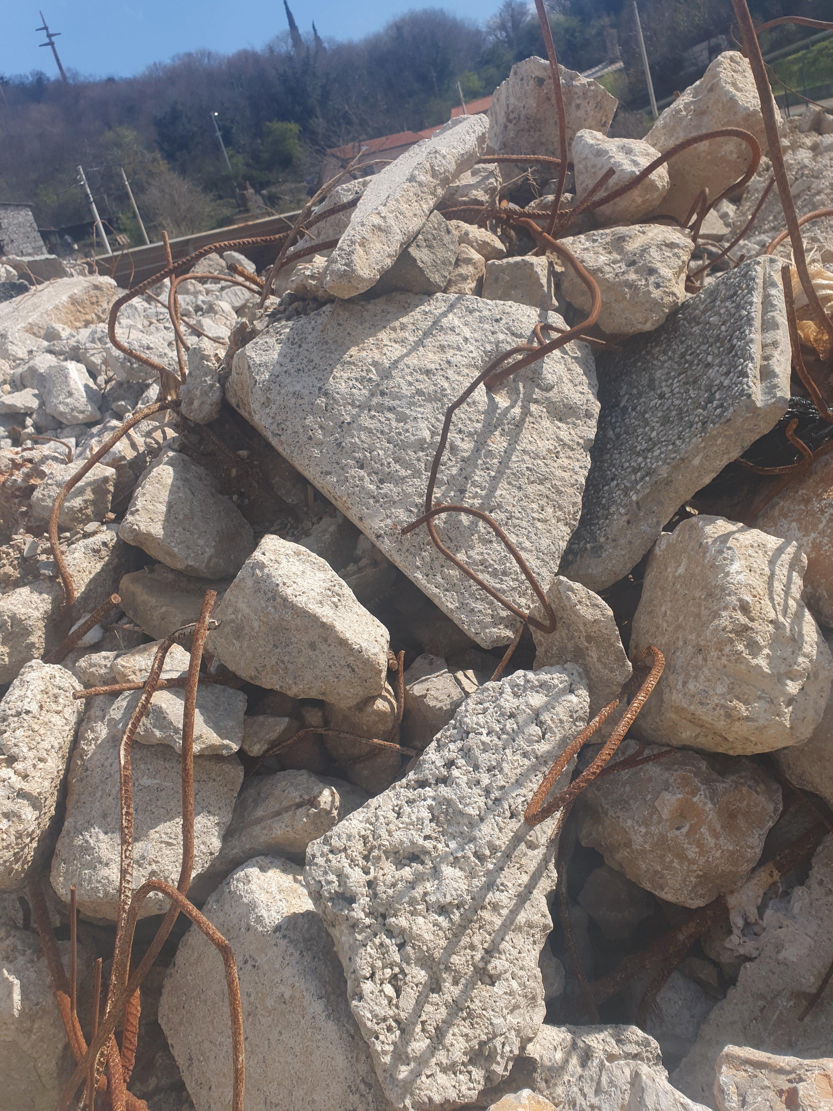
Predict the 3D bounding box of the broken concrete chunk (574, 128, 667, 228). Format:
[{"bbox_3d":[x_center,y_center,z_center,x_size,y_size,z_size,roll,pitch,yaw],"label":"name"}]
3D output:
[{"bbox_3d":[0.476,-0.881,1.950,0.215,0.220,0.200,-10,18,18],"label":"broken concrete chunk"}]

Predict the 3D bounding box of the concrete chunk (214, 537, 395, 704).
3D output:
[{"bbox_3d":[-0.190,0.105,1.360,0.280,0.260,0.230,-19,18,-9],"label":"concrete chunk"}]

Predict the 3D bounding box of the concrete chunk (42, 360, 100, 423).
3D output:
[{"bbox_3d":[-1.244,-0.588,3.000,0.215,0.215,0.200,-22,18,-17],"label":"concrete chunk"}]

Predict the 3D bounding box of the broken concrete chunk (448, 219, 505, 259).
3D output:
[{"bbox_3d":[0.126,-0.679,1.800,0.125,0.100,0.120,-13,18,9],"label":"broken concrete chunk"}]

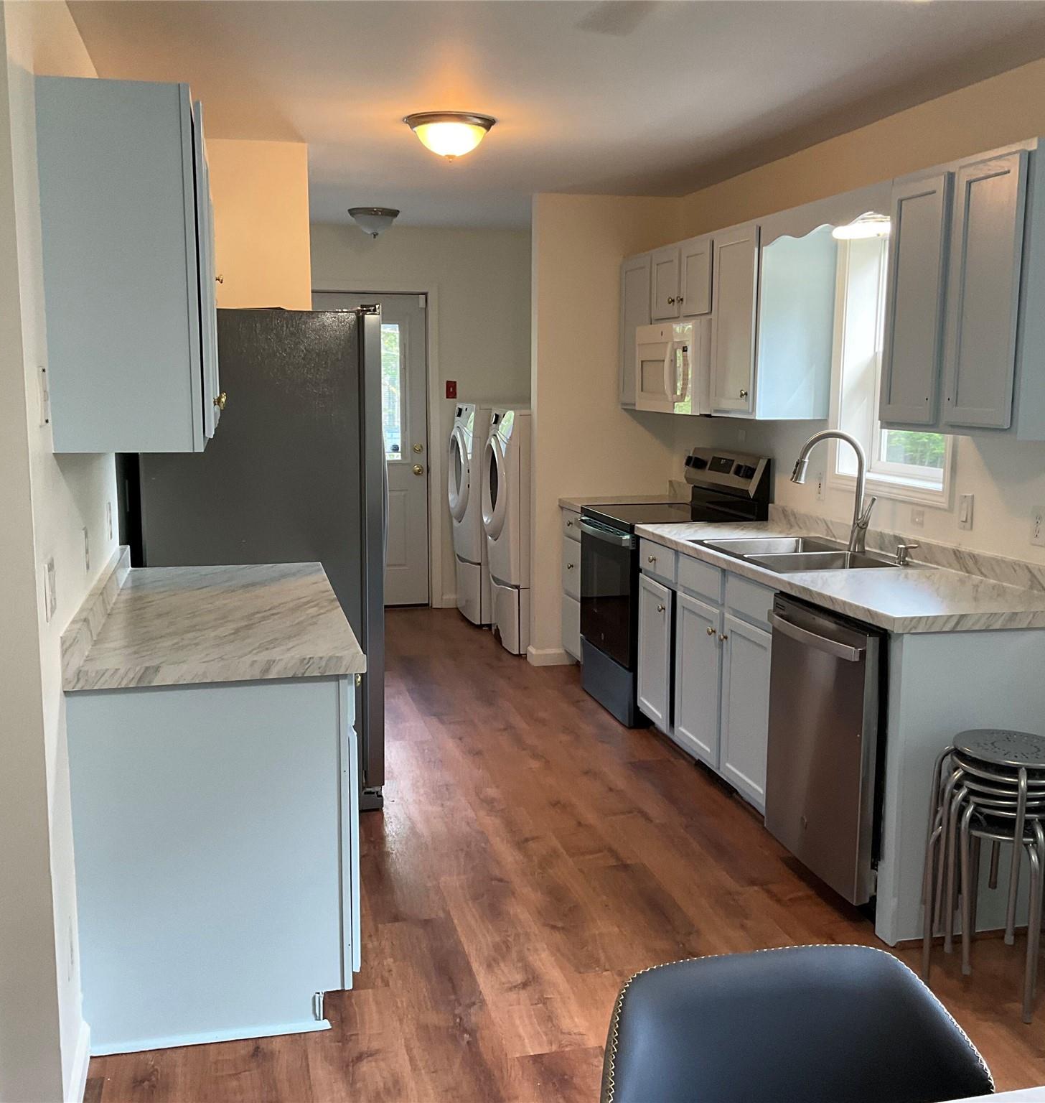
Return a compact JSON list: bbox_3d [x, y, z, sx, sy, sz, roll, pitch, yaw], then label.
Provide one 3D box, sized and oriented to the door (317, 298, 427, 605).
[{"bbox_3d":[-1.047,-0.627,7.889,0.910,2.030,0.060,-2,8,-13],"label":"door"}]

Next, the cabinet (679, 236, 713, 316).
[{"bbox_3d":[0.915,-1.197,5.429,0.325,0.325,0.370,-2,8,-13],"label":"cabinet"}]

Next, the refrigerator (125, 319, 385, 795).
[{"bbox_3d":[-0.963,0.011,4.580,0.794,1.752,0.882,-2,8,-13],"label":"refrigerator"}]

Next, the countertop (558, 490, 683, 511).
[{"bbox_3d":[0.556,-0.248,6.272,0.655,0.048,0.540,-2,8,-13],"label":"countertop"}]

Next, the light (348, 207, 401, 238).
[{"bbox_3d":[-0.833,-1.838,6.926,0.296,0.158,0.296,-2,8,-13],"label":"light"}]

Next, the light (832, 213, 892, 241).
[{"bbox_3d":[1.202,-1.121,4.242,0.267,0.084,0.267,-2,8,-13],"label":"light"}]

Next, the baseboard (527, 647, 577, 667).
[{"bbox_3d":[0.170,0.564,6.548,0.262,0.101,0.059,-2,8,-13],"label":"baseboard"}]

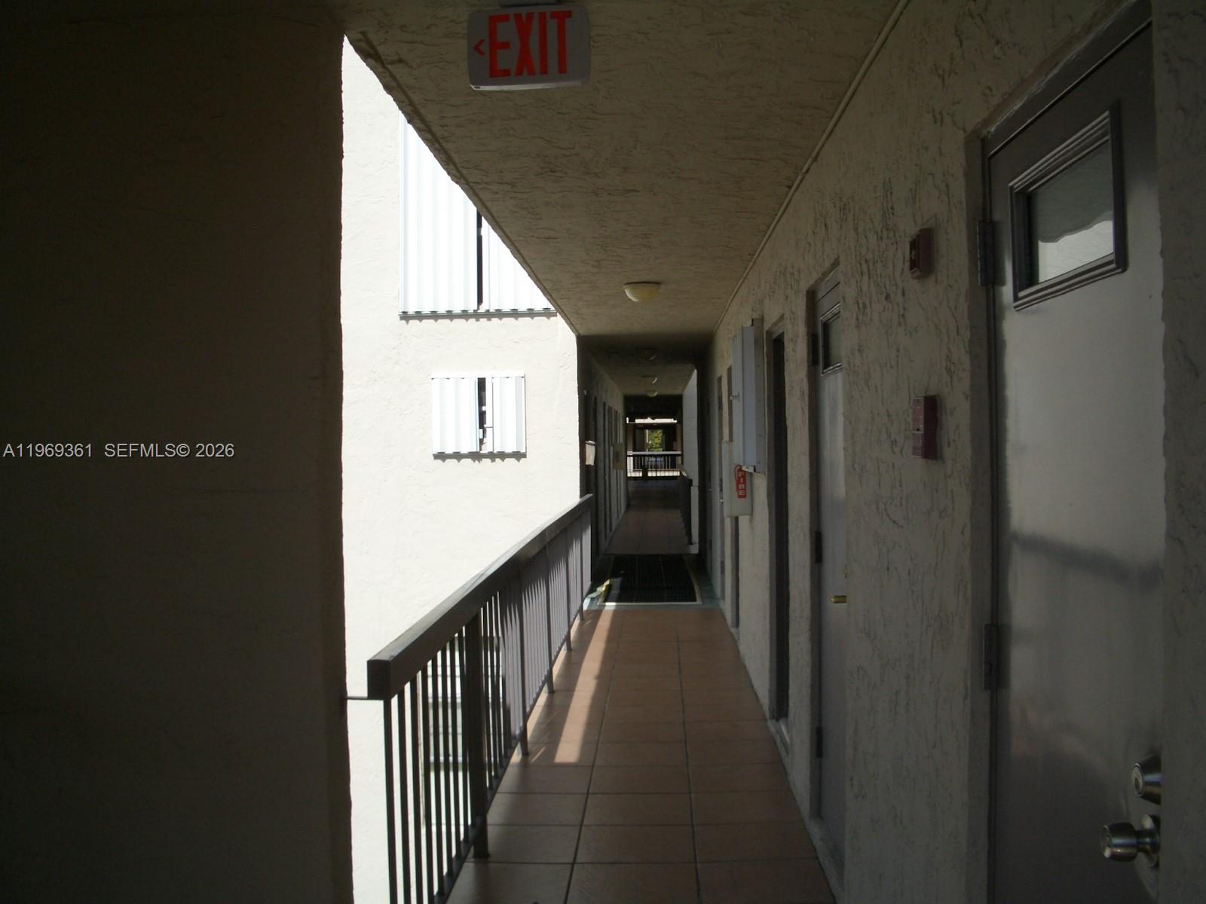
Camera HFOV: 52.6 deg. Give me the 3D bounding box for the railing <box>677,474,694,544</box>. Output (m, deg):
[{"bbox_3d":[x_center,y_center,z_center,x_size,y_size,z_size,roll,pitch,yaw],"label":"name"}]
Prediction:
[{"bbox_3d":[1.573,0.825,23.965,0.090,1.000,11.300,-1,1,3],"label":"railing"}]

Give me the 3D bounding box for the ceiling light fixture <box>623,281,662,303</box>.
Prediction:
[{"bbox_3d":[0.266,-1.084,8.264,0.250,0.115,0.250,-1,1,3],"label":"ceiling light fixture"}]

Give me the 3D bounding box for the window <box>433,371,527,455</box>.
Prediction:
[{"bbox_3d":[-1.253,-0.375,12.284,0.950,0.830,0.100,-1,1,3],"label":"window"}]

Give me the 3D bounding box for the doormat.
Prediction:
[{"bbox_3d":[0.568,1.435,13.907,0.870,0.020,4.200,-1,1,3],"label":"doormat"}]

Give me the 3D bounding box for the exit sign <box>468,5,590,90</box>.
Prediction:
[{"bbox_3d":[-0.176,-0.980,2.970,0.296,0.184,0.042,-1,1,7],"label":"exit sign"}]

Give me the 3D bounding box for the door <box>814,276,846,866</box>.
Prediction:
[{"bbox_3d":[0.858,0.447,4.372,0.055,2.040,0.830,-1,1,3],"label":"door"}]

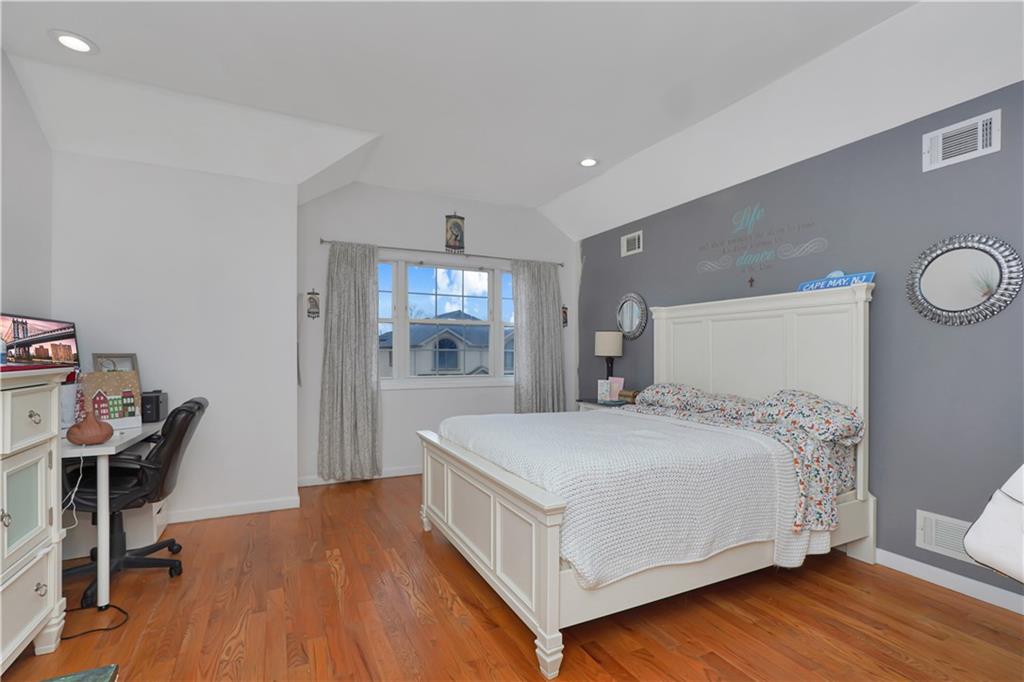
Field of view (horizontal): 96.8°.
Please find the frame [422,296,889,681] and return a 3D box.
[{"bbox_3d":[0.722,0.473,2.868,2.160,1.575,1.685,0,-1,-26],"label":"frame"}]

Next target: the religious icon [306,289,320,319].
[{"bbox_3d":[-1.740,-0.325,3.994,0.112,0.270,0.020,0,-1,-26],"label":"religious icon"}]

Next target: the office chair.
[{"bbox_3d":[-2.079,0.792,2.423,0.660,0.940,0.640,0,-1,-19],"label":"office chair"}]

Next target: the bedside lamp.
[{"bbox_3d":[0.916,0.245,4.329,0.270,0.650,0.270,0,-1,-26],"label":"bedside lamp"}]

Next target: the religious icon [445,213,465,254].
[{"bbox_3d":[-0.567,-1.082,4.572,0.200,0.400,0.020,0,-1,-26],"label":"religious icon"}]

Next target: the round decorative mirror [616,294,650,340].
[{"bbox_3d":[1.168,-0.232,4.401,0.035,0.455,0.445,0,-1,-26],"label":"round decorative mirror"}]

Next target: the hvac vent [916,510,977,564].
[{"bbox_3d":[2.211,0.992,2.274,0.020,0.191,0.299,0,-1,-26],"label":"hvac vent"}]

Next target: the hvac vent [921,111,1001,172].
[{"bbox_3d":[2.224,-0.988,2.262,0.020,0.195,0.299,0,-1,-26],"label":"hvac vent"}]

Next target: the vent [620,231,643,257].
[{"bbox_3d":[1.165,-0.942,4.439,0.020,0.194,0.302,0,-1,-26],"label":"vent"}]

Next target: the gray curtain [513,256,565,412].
[{"bbox_3d":[0.314,0.190,4.899,0.670,2.080,0.110,0,-1,-26],"label":"gray curtain"}]

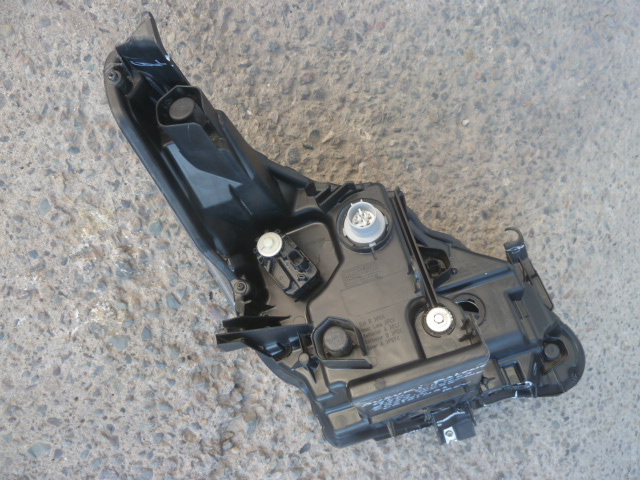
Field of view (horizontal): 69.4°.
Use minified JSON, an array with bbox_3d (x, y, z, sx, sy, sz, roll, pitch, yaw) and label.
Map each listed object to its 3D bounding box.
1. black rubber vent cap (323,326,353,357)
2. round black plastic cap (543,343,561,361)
[{"bbox_3d":[0.022,0.125,0.570,0.032,0.019,0.032,-3,67,7],"label":"black rubber vent cap"},{"bbox_3d":[0.253,0.122,0.505,0.017,0.013,0.017,-4,67,10],"label":"round black plastic cap"}]

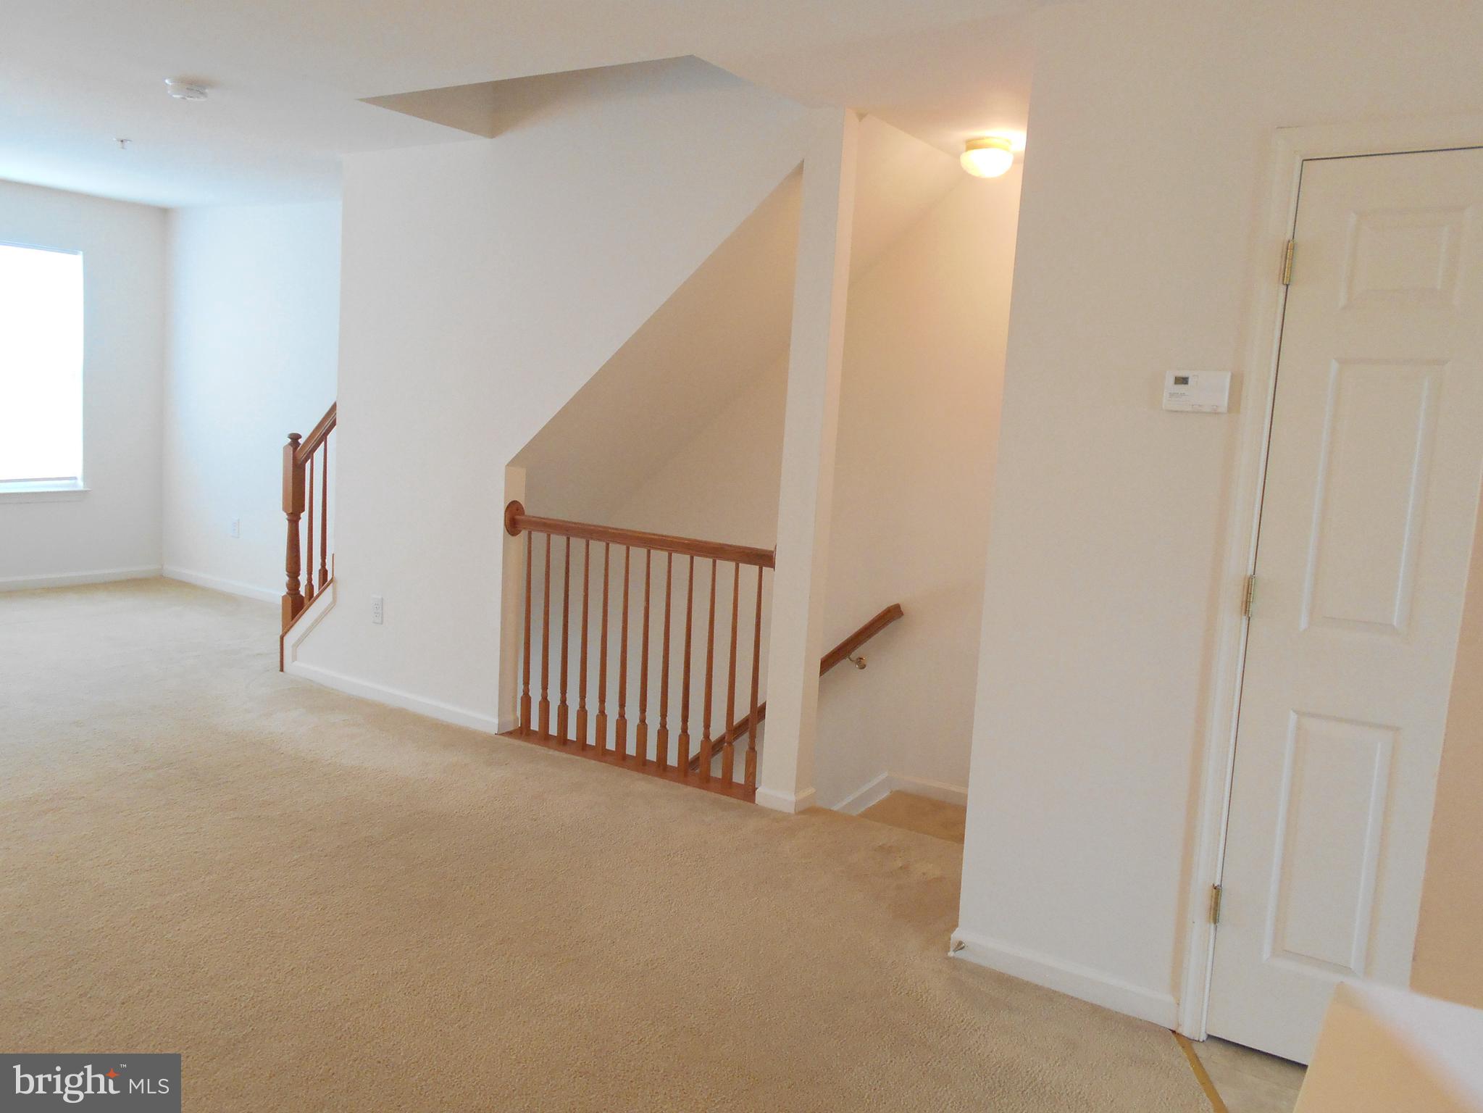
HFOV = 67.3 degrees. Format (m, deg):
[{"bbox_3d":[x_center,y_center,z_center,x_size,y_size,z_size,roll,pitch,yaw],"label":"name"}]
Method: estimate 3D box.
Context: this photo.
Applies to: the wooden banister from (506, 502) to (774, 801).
[{"bbox_3d":[-0.419,0.334,4.351,1.280,0.970,0.130,8,9,31],"label":"wooden banister"}]

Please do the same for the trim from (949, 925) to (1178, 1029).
[{"bbox_3d":[0.816,1.082,2.861,0.580,0.082,0.020,8,9,31],"label":"trim"}]

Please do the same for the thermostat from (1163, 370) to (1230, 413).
[{"bbox_3d":[1.040,-0.377,2.546,0.136,0.092,0.030,8,9,31],"label":"thermostat"}]

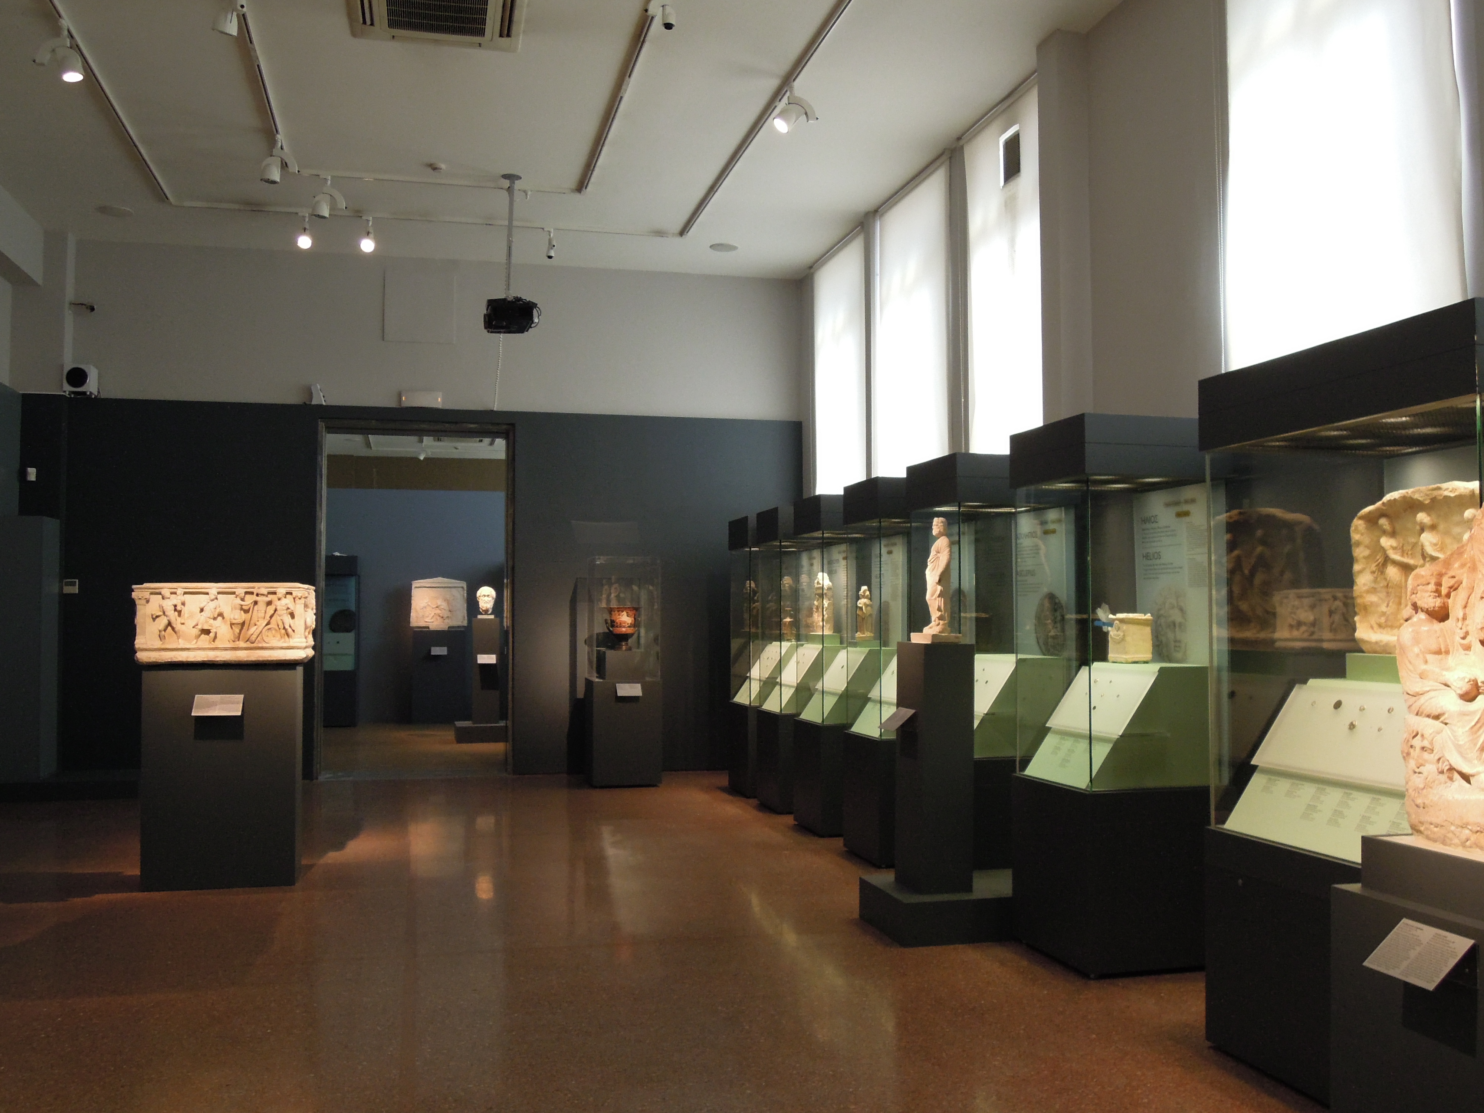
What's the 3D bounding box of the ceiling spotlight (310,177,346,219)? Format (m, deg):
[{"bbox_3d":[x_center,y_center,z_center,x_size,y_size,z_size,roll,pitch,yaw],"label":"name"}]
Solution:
[{"bbox_3d":[-3.113,-2.690,10.003,0.254,0.305,0.150,1,-2,-14],"label":"ceiling spotlight"}]

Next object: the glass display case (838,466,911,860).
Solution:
[{"bbox_3d":[1.118,0.725,8.660,0.710,2.400,0.700,1,-2,-14],"label":"glass display case"}]

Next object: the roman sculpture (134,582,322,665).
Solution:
[{"bbox_3d":[-2.883,0.376,7.462,0.884,0.438,0.587,0,-3,-14],"label":"roman sculpture"}]

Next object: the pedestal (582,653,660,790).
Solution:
[{"bbox_3d":[-1.098,1.500,12.198,0.606,1.130,0.600,1,-2,-14],"label":"pedestal"}]

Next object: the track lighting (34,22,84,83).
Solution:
[{"bbox_3d":[-3.796,-2.800,7.392,0.244,0.310,0.140,1,-2,-14],"label":"track lighting"}]

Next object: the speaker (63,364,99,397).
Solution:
[{"bbox_3d":[-5.730,-1.511,11.527,0.214,0.262,0.280,1,-2,-14],"label":"speaker"}]

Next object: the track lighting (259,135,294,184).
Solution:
[{"bbox_3d":[-3.173,-2.710,9.082,0.240,0.290,0.140,-1,-3,12],"label":"track lighting"}]

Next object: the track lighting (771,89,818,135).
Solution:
[{"bbox_3d":[0.326,-2.757,8.221,0.270,0.270,0.140,1,-3,-17],"label":"track lighting"}]

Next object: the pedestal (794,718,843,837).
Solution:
[{"bbox_3d":[0.834,1.585,9.774,0.710,0.770,0.710,1,-2,-14],"label":"pedestal"}]

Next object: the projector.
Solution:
[{"bbox_3d":[-1.736,-1.814,9.973,0.380,0.200,0.360,0,-3,-14],"label":"projector"}]

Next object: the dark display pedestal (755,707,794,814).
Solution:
[{"bbox_3d":[0.533,1.561,10.276,0.667,0.742,0.667,0,-3,-14],"label":"dark display pedestal"}]

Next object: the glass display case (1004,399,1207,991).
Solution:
[{"bbox_3d":[1.653,0.576,5.808,0.667,2.284,0.674,0,-3,-14],"label":"glass display case"}]

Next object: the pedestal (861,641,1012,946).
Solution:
[{"bbox_3d":[1.086,1.079,6.310,0.913,1.330,0.609,0,-3,-14],"label":"pedestal"}]

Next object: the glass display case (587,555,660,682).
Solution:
[{"bbox_3d":[-1.103,0.581,12.233,0.586,1.102,0.580,1,-2,-14],"label":"glass display case"}]

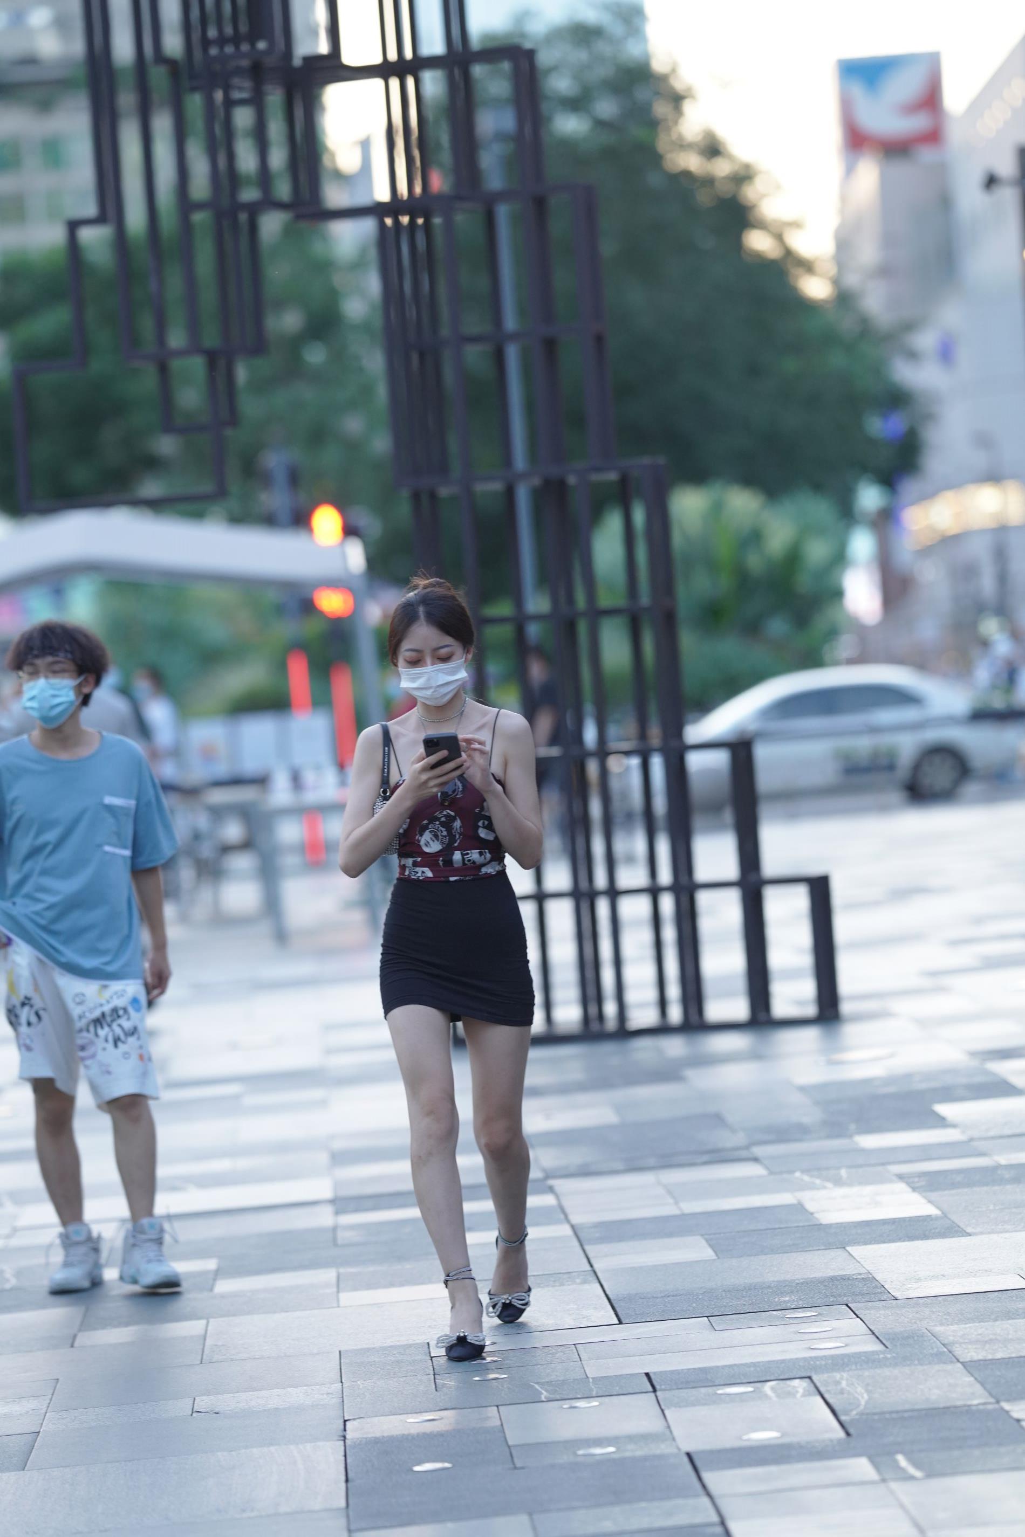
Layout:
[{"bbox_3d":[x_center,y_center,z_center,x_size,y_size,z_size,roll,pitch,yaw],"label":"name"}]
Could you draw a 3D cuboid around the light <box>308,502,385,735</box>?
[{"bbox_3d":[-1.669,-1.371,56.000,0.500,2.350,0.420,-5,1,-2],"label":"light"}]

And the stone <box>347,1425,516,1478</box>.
[{"bbox_3d":[-0.154,1.301,10.731,0.300,0.050,0.598,-5,1,-2],"label":"stone"}]

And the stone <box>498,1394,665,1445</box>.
[{"bbox_3d":[0.140,1.270,11.043,0.300,0.050,0.598,-5,1,-2],"label":"stone"}]

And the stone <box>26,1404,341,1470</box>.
[{"bbox_3d":[-0.632,1.335,11.318,0.606,0.050,0.598,-5,1,-2],"label":"stone"}]

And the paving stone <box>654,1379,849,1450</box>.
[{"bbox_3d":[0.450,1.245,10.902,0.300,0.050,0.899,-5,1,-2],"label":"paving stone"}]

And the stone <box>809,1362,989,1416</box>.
[{"bbox_3d":[0.749,1.216,11.063,0.300,0.050,0.598,-5,1,-2],"label":"stone"}]

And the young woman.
[{"bbox_3d":[-0.132,0.414,12.557,0.433,1.658,0.660,-5,1,-1],"label":"young woman"}]

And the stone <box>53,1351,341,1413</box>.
[{"bbox_3d":[-0.664,1.324,12.223,0.606,0.050,0.598,-5,1,-2],"label":"stone"}]

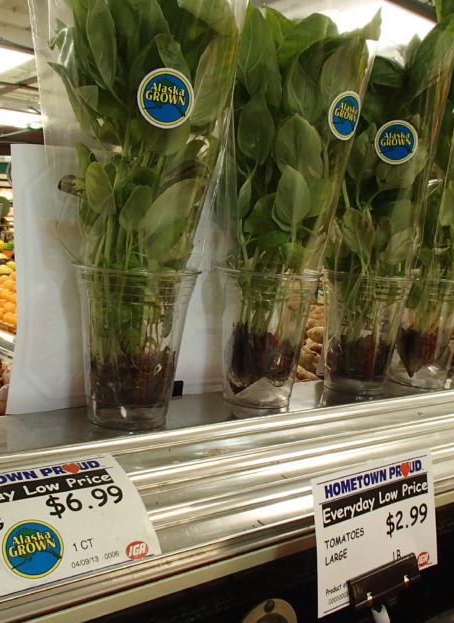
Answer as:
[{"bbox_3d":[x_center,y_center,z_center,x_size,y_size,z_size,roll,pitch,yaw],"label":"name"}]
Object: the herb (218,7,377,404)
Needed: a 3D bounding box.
[{"bbox_3d":[0.064,-0.089,0.607,0.130,0.345,0.130,3,5,0],"label":"herb"}]

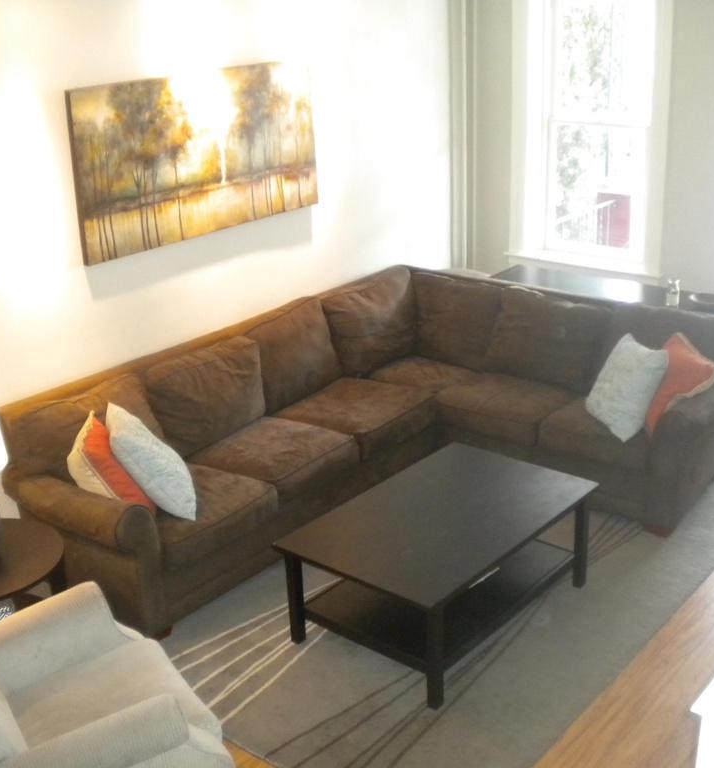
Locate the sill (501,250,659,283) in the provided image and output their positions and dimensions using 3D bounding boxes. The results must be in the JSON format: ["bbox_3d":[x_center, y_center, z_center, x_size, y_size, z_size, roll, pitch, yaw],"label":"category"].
[{"bbox_3d":[1.488,-0.780,6.782,1.100,0.042,0.140,14,26,37],"label":"sill"}]

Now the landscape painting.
[{"bbox_3d":[-0.723,-1.105,4.969,0.042,0.739,1.517,14,26,37],"label":"landscape painting"}]

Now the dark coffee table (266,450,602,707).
[{"bbox_3d":[0.358,0.730,4.241,0.750,0.455,1.165,16,27,39],"label":"dark coffee table"}]

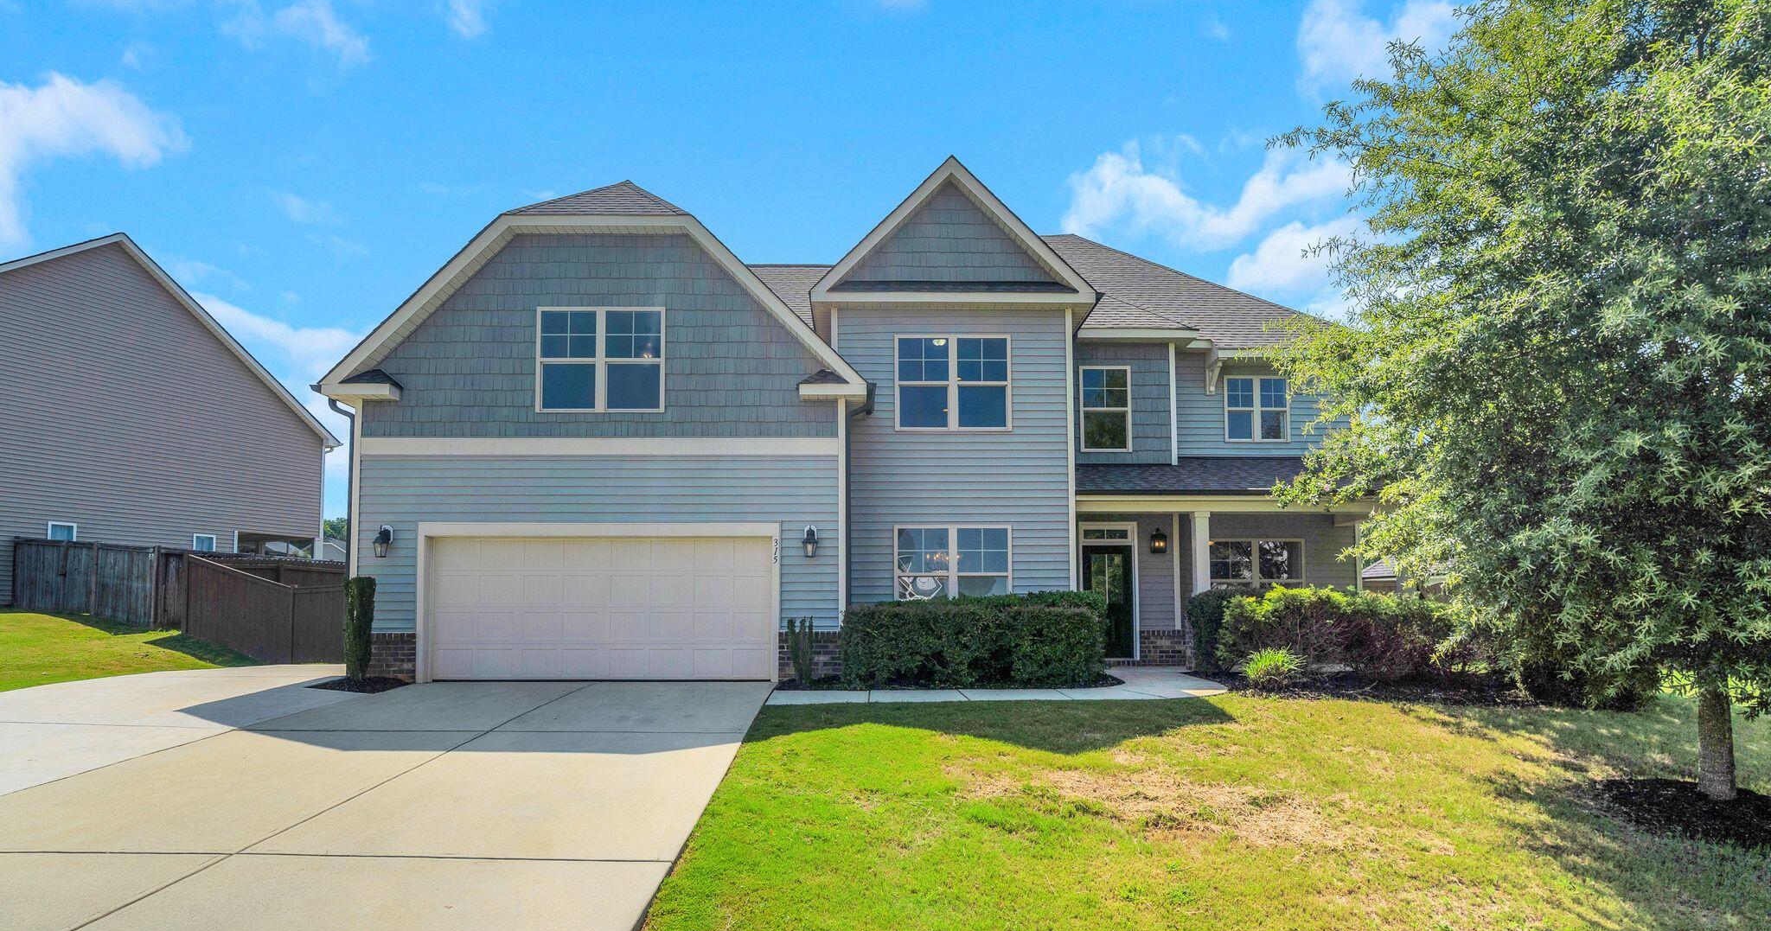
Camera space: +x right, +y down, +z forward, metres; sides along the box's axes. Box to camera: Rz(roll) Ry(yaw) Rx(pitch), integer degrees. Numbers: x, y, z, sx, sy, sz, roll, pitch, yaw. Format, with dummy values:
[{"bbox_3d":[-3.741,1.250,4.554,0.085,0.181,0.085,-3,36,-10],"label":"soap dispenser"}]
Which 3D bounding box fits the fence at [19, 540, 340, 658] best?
[{"bbox_3d":[-18.132,3.323,19.233,10.781,2.791,1.897,-1,-5,10],"label":"fence"}]

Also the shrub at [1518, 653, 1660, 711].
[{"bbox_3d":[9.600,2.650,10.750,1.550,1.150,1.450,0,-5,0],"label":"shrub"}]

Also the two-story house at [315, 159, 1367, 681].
[{"bbox_3d":[0.782,-1.098,17.622,17.822,9.384,12.732,0,-5,-2],"label":"two-story house"}]

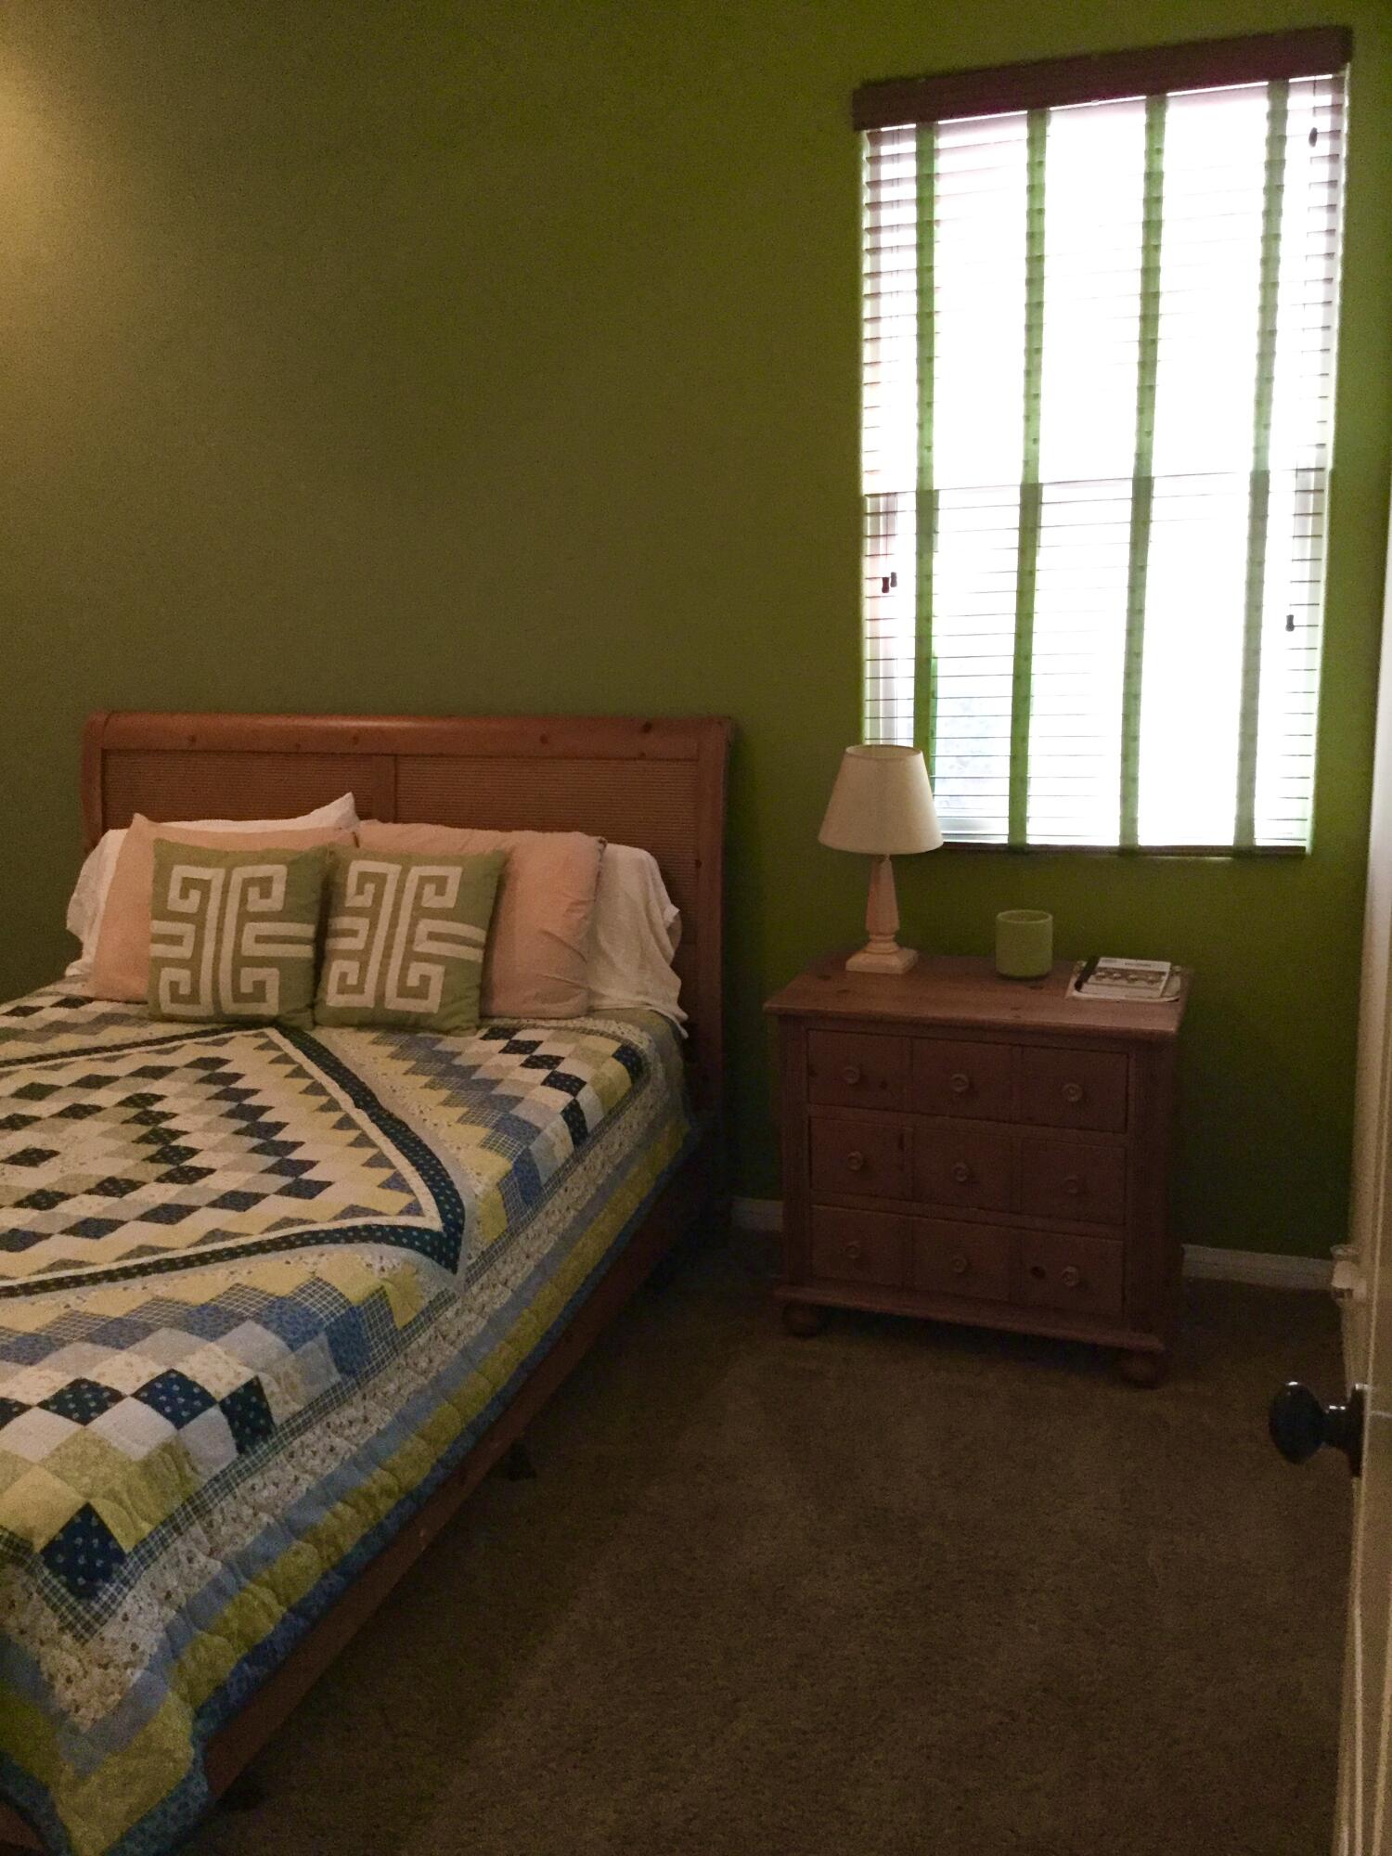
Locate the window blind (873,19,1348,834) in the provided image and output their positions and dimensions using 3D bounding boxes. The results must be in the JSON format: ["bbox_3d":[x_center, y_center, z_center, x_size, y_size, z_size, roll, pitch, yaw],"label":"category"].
[{"bbox_3d":[0.774,-0.901,3.309,0.913,1.500,0.090,3,12,21],"label":"window blind"}]

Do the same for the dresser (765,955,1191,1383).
[{"bbox_3d":[0.566,0.458,3.294,0.758,0.686,0.445,3,12,20],"label":"dresser"}]

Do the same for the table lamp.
[{"bbox_3d":[0.382,-0.139,3.427,0.260,0.441,0.260,3,12,20],"label":"table lamp"}]

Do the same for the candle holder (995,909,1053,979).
[{"bbox_3d":[0.662,0.034,3.354,0.113,0.117,0.113,3,12,20],"label":"candle holder"}]

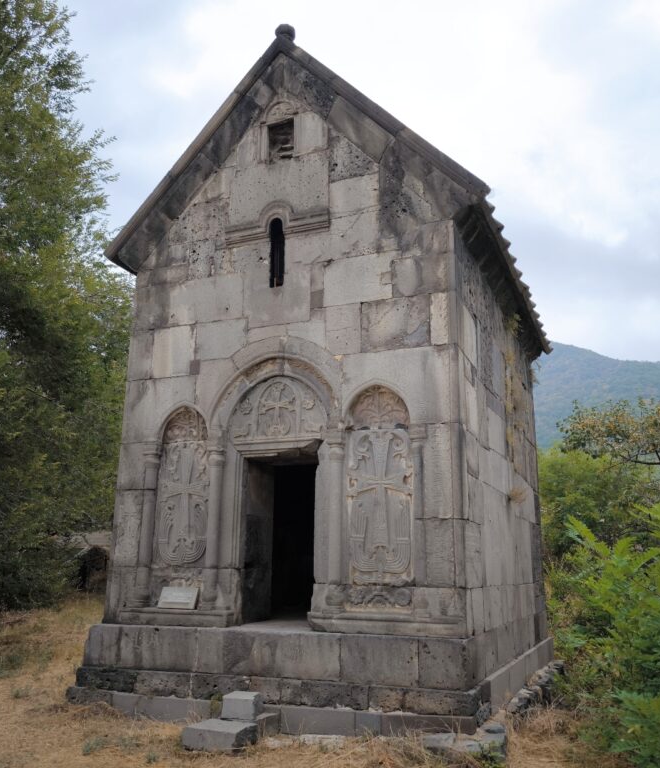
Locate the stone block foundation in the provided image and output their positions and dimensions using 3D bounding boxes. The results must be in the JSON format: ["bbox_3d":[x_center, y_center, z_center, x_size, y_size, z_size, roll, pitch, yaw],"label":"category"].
[{"bbox_3d":[0.466,3.966,10.790,4.896,0.864,6.975,-5,-16,22],"label":"stone block foundation"}]

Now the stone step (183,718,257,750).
[{"bbox_3d":[-1.057,3.425,6.911,0.562,0.184,0.450,-5,-16,22],"label":"stone step"}]

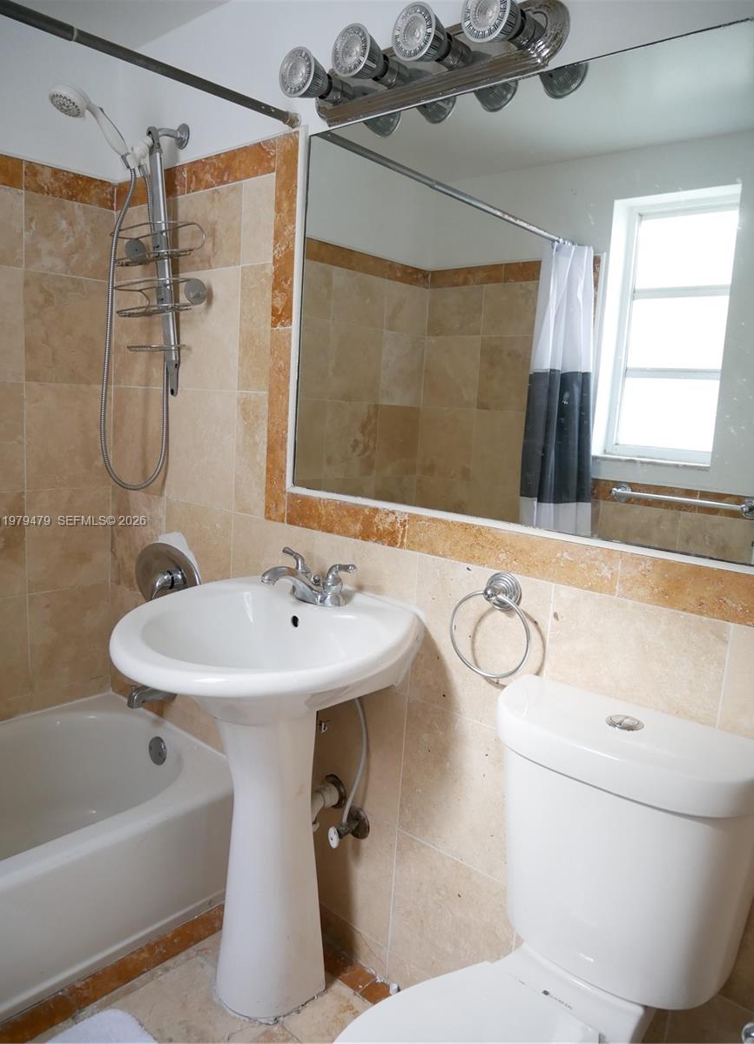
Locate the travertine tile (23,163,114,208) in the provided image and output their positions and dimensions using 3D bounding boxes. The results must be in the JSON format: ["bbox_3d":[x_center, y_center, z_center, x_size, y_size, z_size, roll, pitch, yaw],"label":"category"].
[{"bbox_3d":[-0.868,-0.945,2.040,0.012,0.077,0.258,11,12,40],"label":"travertine tile"}]

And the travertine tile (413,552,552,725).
[{"bbox_3d":[0.193,0.241,1.431,0.304,0.307,0.010,11,11,40],"label":"travertine tile"}]

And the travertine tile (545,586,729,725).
[{"bbox_3d":[0.424,0.284,1.224,0.300,0.309,0.012,11,12,40],"label":"travertine tile"}]

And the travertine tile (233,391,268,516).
[{"bbox_3d":[-0.316,-0.170,1.832,0.117,0.306,0.012,11,12,39],"label":"travertine tile"}]

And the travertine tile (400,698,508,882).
[{"bbox_3d":[0.175,0.544,1.478,0.304,0.304,0.010,11,11,40],"label":"travertine tile"}]

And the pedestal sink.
[{"bbox_3d":[-0.276,0.611,1.523,0.560,0.883,0.530,11,12,39],"label":"pedestal sink"}]

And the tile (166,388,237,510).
[{"bbox_3d":[-0.474,-0.198,1.955,0.312,0.309,0.012,11,12,40],"label":"tile"}]

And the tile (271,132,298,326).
[{"bbox_3d":[-0.209,-0.673,1.688,0.076,0.431,0.010,11,11,40],"label":"tile"}]

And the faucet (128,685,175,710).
[{"bbox_3d":[-0.651,0.498,2.084,0.062,0.062,0.136,11,12,40],"label":"faucet"}]

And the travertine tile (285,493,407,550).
[{"bbox_3d":[-0.073,-0.007,1.641,0.374,0.076,0.012,11,12,39],"label":"travertine tile"}]

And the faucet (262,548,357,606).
[{"bbox_3d":[-0.169,0.124,1.542,0.220,0.091,0.185,11,12,39],"label":"faucet"}]

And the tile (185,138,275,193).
[{"bbox_3d":[-0.360,-0.870,1.785,0.356,0.076,0.012,11,12,40],"label":"tile"}]

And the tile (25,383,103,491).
[{"bbox_3d":[-0.916,-0.255,2.163,0.010,0.309,0.261,11,11,40],"label":"tile"}]

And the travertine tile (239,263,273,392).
[{"bbox_3d":[-0.293,-0.470,1.769,0.118,0.306,0.012,11,12,40],"label":"travertine tile"}]

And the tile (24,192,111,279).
[{"bbox_3d":[-0.876,-0.807,2.062,0.012,0.202,0.258,11,12,40],"label":"tile"}]

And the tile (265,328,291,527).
[{"bbox_3d":[-0.236,-0.230,1.756,0.076,0.464,0.010,11,11,40],"label":"tile"}]

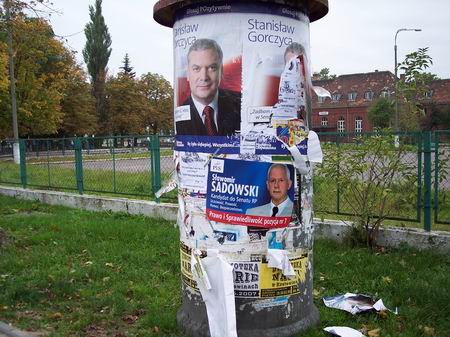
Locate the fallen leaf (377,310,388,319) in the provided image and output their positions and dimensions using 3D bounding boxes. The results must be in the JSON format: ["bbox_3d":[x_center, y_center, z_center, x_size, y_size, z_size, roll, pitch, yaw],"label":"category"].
[{"bbox_3d":[1.218,1.133,3.918,0.090,0.030,0.085,-2,4,0],"label":"fallen leaf"}]

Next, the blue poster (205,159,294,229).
[{"bbox_3d":[0.181,0.169,3.453,0.597,0.453,0.088,-2,4,-3],"label":"blue poster"}]

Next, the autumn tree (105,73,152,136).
[{"bbox_3d":[-8.687,-5.000,45.754,4.358,7.258,4.358,-2,4,0],"label":"autumn tree"}]

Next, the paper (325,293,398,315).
[{"bbox_3d":[1.086,1.098,4.121,0.570,0.080,0.350,-2,4,0],"label":"paper"}]

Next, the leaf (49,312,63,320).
[{"bbox_3d":[-1.361,1.192,4.067,0.110,0.030,0.100,-2,4,0],"label":"leaf"}]

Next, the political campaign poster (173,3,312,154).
[{"bbox_3d":[0.122,-0.611,3.561,1.009,1.025,0.412,-1,4,2],"label":"political campaign poster"}]

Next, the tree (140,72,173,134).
[{"bbox_3d":[-6.290,-5.287,47.744,3.884,7.437,3.884,-2,4,0],"label":"tree"}]

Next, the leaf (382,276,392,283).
[{"bbox_3d":[1.550,1.063,4.832,0.100,0.030,0.090,-2,4,0],"label":"leaf"}]

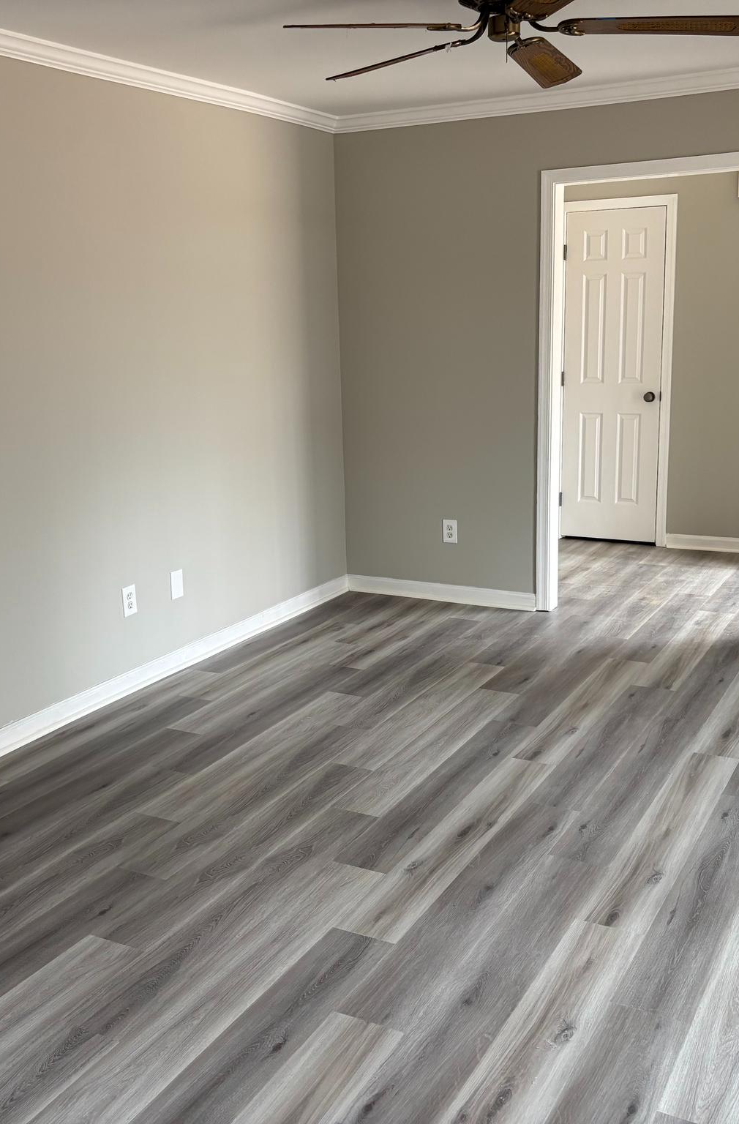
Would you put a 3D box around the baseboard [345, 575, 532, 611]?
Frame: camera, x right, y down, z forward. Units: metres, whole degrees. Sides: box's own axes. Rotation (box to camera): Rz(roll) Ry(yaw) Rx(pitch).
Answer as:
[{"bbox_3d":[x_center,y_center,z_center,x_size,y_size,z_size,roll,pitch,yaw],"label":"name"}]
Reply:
[{"bbox_3d":[0.356,0.159,5.907,1.077,0.091,0.020,5,15,28],"label":"baseboard"}]

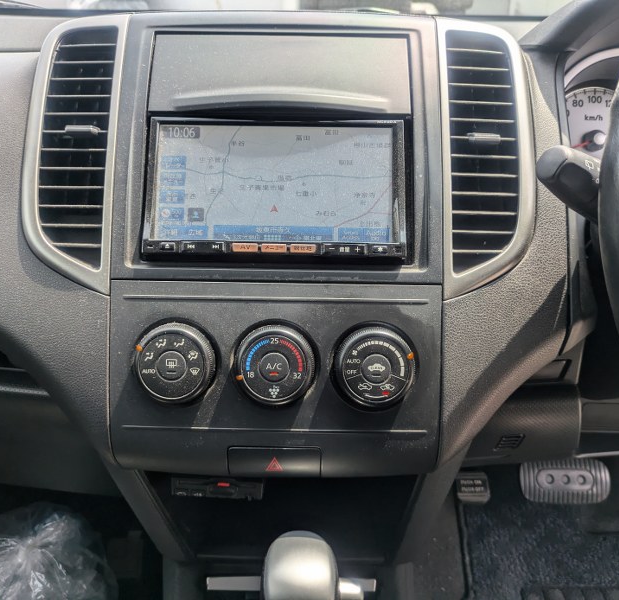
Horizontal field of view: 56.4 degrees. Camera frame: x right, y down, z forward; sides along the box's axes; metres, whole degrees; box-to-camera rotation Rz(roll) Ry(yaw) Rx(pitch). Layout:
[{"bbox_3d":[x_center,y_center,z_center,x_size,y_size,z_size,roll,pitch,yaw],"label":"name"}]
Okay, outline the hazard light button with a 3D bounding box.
[{"bbox_3d":[-0.024,0.106,0.378,0.061,0.021,0.011,1,2,1],"label":"hazard light button"}]

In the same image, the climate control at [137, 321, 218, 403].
[{"bbox_3d":[-0.086,0.041,0.369,0.051,0.051,0.021,1,-5,1],"label":"climate control"}]

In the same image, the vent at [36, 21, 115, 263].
[{"bbox_3d":[-0.163,-0.107,0.407,0.052,0.173,0.025,1,-9,14],"label":"vent"}]

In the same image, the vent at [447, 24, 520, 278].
[{"bbox_3d":[0.121,-0.104,0.407,0.051,0.173,0.025,1,-10,-13],"label":"vent"}]

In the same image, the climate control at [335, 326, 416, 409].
[{"bbox_3d":[0.042,0.043,0.368,0.051,0.051,0.021,1,-5,1],"label":"climate control"}]

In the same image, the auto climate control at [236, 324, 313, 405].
[{"bbox_3d":[-0.022,0.042,0.369,0.051,0.051,0.021,1,-5,1],"label":"auto climate control"}]

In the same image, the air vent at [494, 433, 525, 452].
[{"bbox_3d":[0.177,0.126,0.510,0.027,0.015,0.006,1,-2,0],"label":"air vent"}]

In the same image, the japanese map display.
[{"bbox_3d":[-0.025,-0.081,0.394,0.161,0.086,0.011,1,-9,1],"label":"japanese map display"}]

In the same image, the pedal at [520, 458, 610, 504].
[{"bbox_3d":[0.335,0.236,0.755,0.116,0.060,0.022,1,-12,0],"label":"pedal"}]

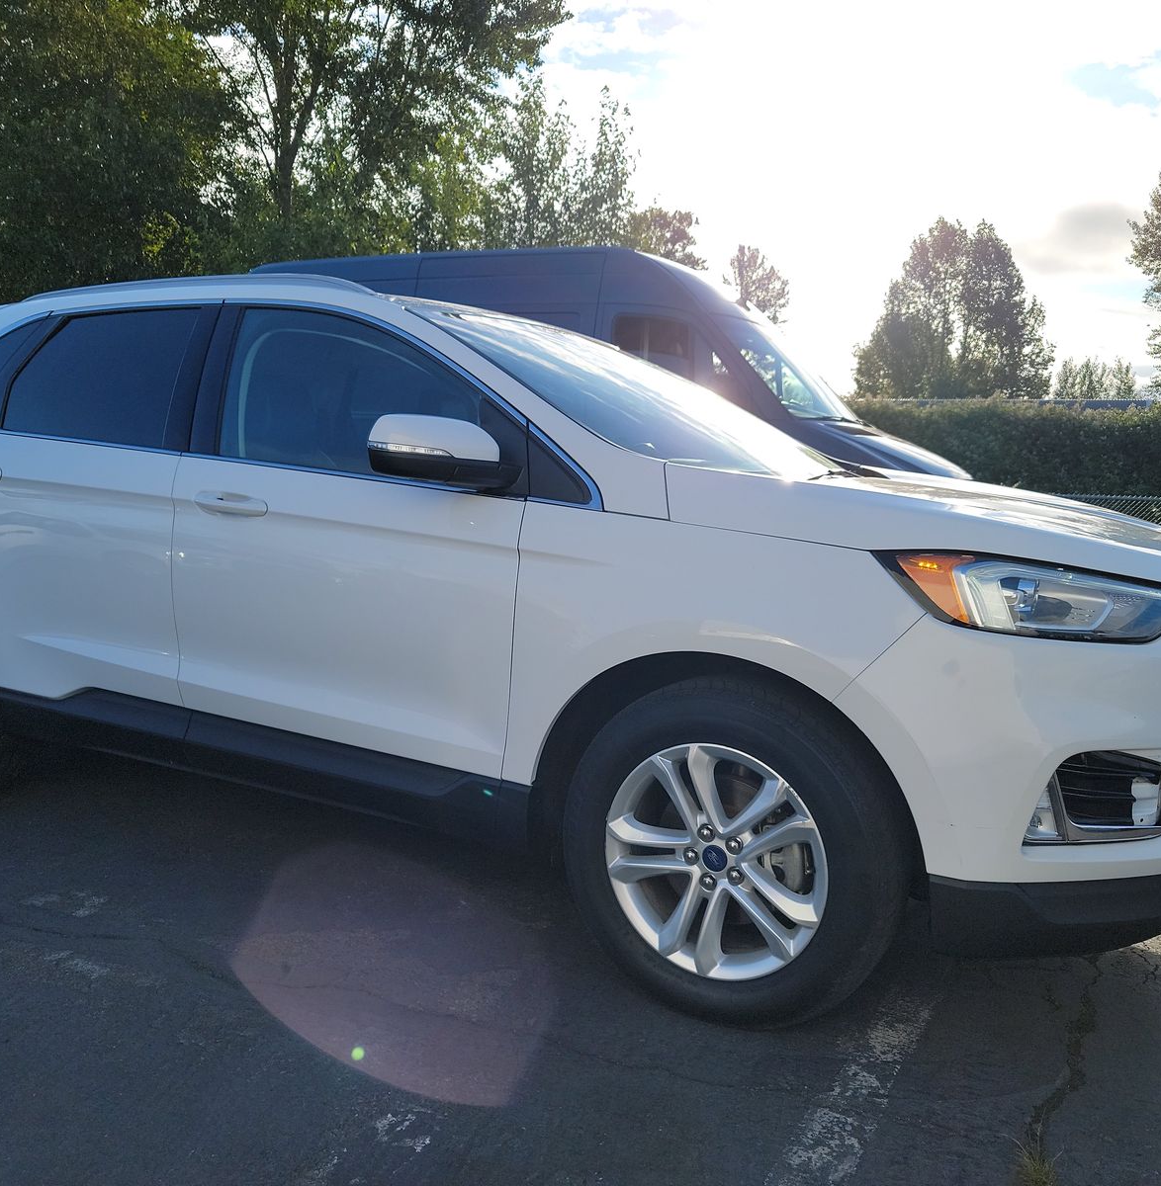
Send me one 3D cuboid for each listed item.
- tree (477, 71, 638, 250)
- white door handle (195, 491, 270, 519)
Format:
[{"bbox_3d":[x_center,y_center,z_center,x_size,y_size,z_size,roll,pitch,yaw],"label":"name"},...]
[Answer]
[{"bbox_3d":[-0.465,-6.635,25.000,3.425,10.189,3.425,2,6,-1],"label":"tree"},{"bbox_3d":[-0.899,-0.228,2.853,0.250,0.050,0.055,5,7,28],"label":"white door handle"}]

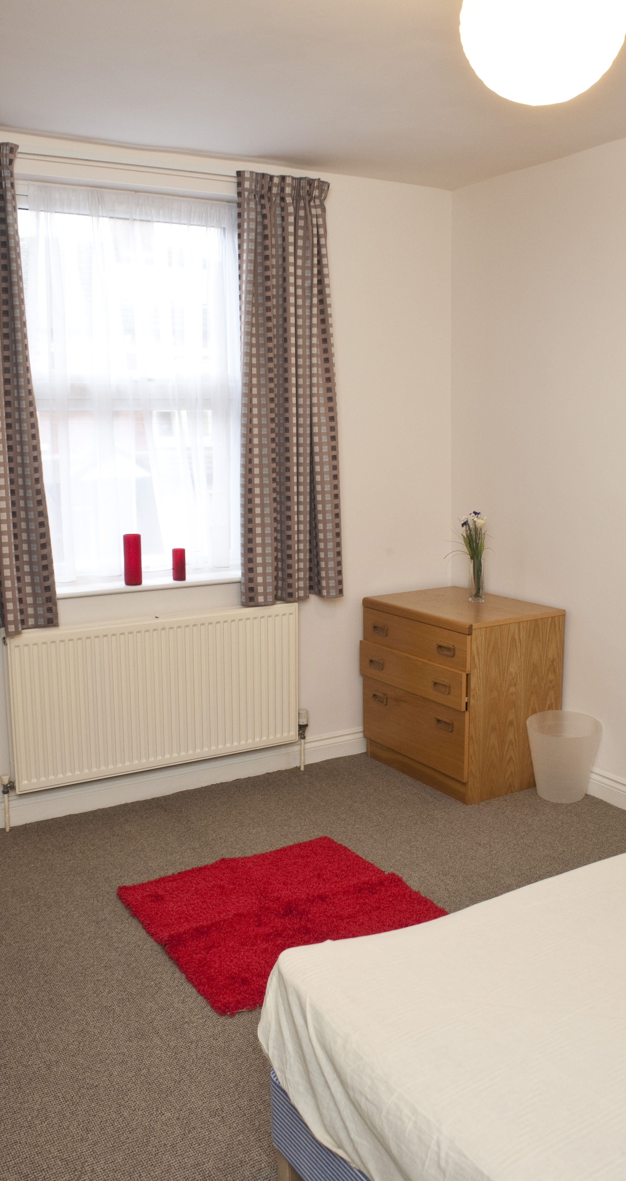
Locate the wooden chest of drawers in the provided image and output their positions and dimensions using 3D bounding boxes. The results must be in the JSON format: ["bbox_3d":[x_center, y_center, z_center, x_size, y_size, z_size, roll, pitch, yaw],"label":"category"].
[{"bbox_3d":[0.644,0.430,4.342,0.523,0.745,0.725,-6,11,-30],"label":"wooden chest of drawers"}]

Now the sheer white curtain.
[{"bbox_3d":[-0.728,-0.789,3.934,0.972,1.527,0.120,-6,11,-30],"label":"sheer white curtain"}]

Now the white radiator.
[{"bbox_3d":[-0.608,0.412,4.003,1.218,0.600,0.075,-6,11,-30],"label":"white radiator"}]

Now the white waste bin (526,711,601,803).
[{"bbox_3d":[1.025,0.708,4.029,0.301,0.297,0.301,0,10,0],"label":"white waste bin"}]

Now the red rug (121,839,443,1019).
[{"bbox_3d":[-0.088,1.008,3.121,0.810,0.025,0.798,-6,11,-30],"label":"red rug"}]

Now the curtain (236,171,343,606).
[{"bbox_3d":[-0.088,-0.807,4.071,0.496,1.709,0.120,-6,11,-30],"label":"curtain"}]

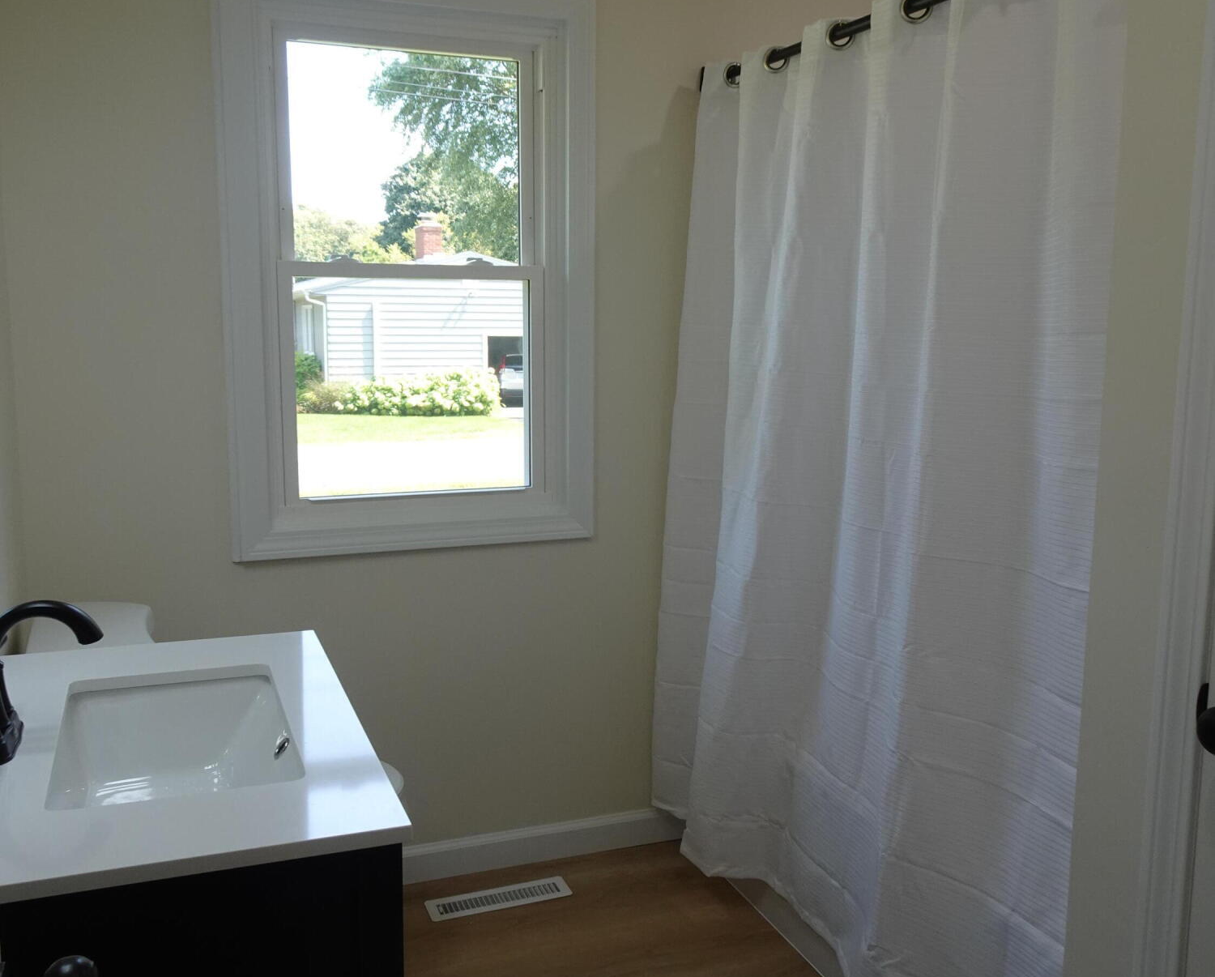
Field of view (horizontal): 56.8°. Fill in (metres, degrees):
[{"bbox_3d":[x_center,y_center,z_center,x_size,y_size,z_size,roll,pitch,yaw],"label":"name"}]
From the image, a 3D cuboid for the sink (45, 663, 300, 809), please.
[{"bbox_3d":[-0.543,0.370,1.423,0.278,0.150,0.463,-3,9,-21],"label":"sink"}]

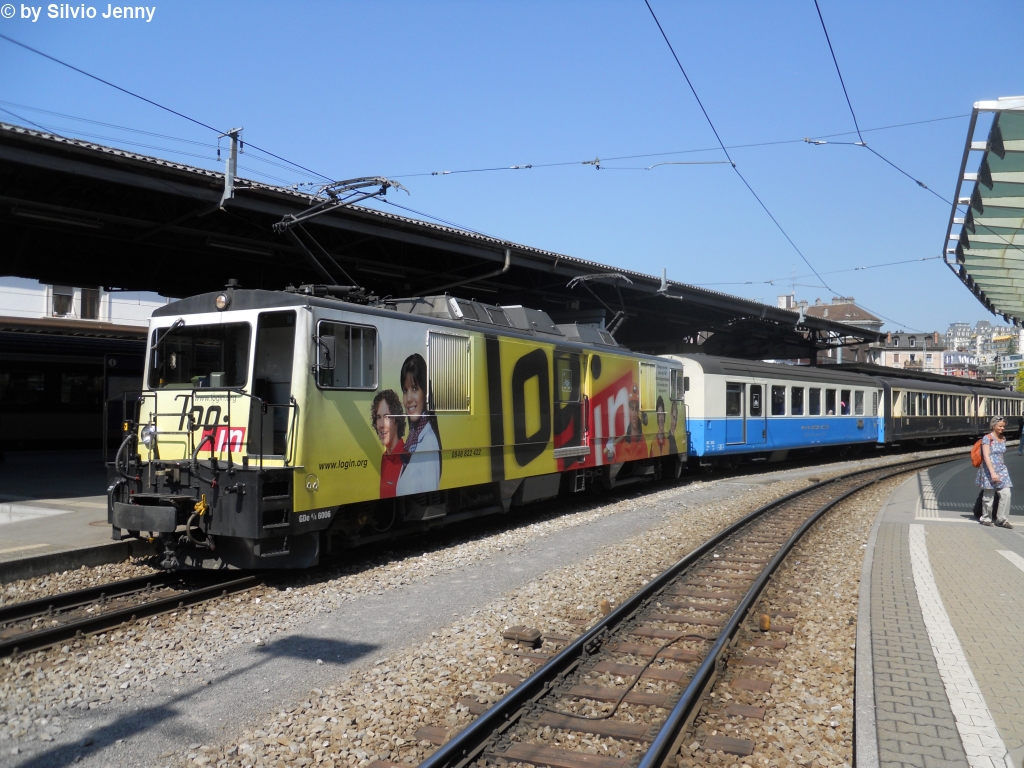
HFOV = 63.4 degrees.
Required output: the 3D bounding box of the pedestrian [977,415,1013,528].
[{"bbox_3d":[7.165,1.299,12.300,0.480,1.650,0.480,1,-2,-20],"label":"pedestrian"}]

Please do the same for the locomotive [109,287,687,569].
[{"bbox_3d":[-0.123,0.543,15.764,2.700,3.700,15.800,-1,-2,29],"label":"locomotive"}]

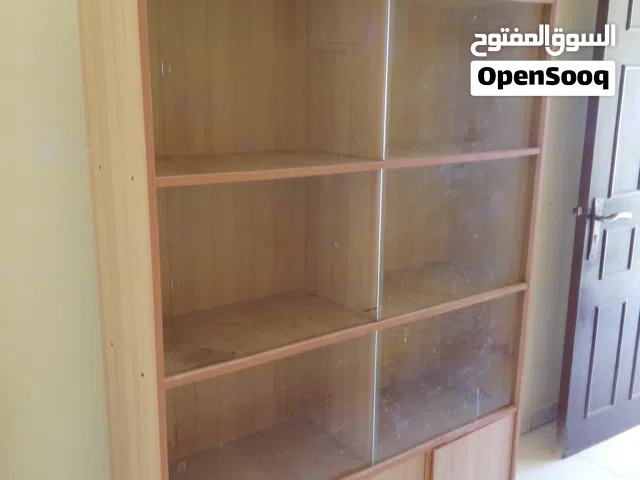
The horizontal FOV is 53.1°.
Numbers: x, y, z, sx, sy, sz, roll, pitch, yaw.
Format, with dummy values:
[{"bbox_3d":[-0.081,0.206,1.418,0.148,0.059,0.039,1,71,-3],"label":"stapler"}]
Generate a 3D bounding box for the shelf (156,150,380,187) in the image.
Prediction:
[{"bbox_3d":[-0.167,-0.167,1.437,0.551,0.020,0.317,-9,16,-35],"label":"shelf"}]

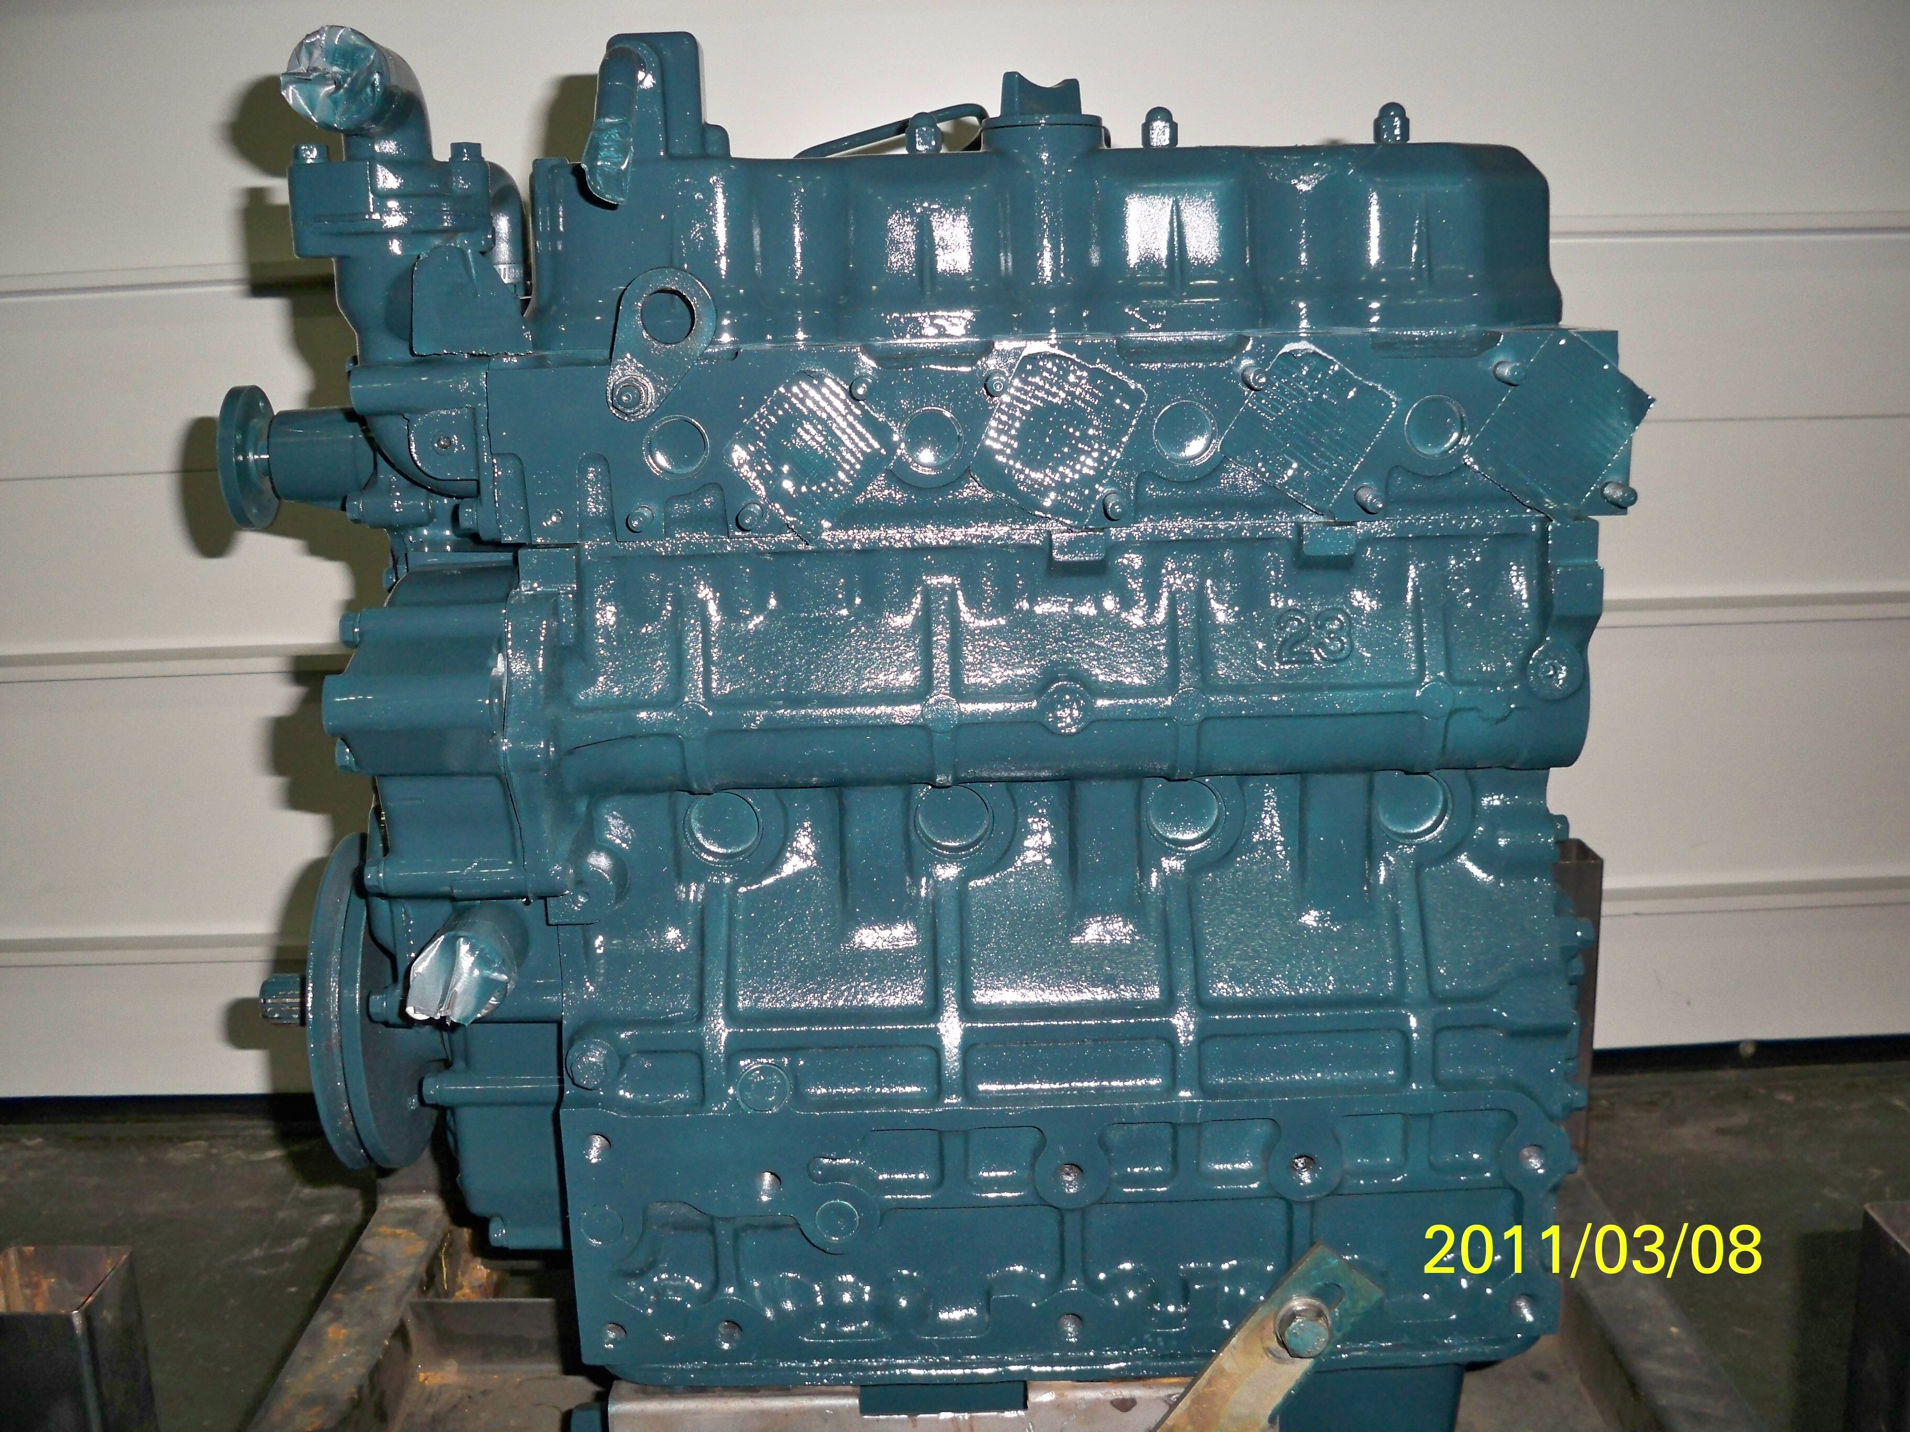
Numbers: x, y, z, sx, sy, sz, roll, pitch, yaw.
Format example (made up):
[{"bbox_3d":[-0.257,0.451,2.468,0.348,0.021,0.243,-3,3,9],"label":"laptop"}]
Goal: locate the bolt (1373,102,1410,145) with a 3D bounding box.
[{"bbox_3d":[0.177,-0.240,0.785,0.015,0.018,0.015,-1,14,1],"label":"bolt"}]

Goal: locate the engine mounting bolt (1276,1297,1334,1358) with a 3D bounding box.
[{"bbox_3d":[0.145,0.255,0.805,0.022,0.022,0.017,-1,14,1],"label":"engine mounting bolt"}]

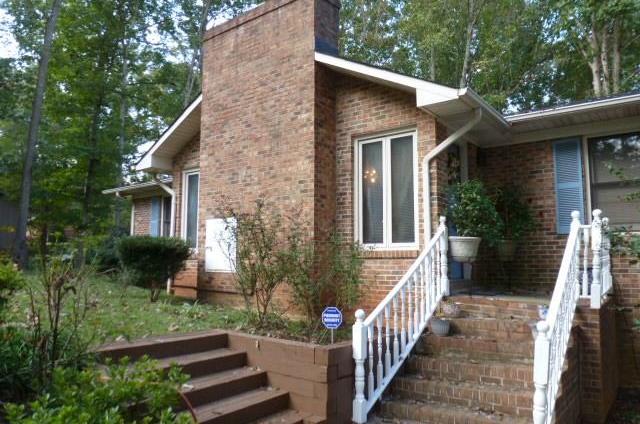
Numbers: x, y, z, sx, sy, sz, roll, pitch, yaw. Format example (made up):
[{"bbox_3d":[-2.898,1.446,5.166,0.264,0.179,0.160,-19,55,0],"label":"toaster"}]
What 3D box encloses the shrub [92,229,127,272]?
[{"bbox_3d":[-6.044,1.111,12.800,1.200,1.270,1.200,-4,-7,37],"label":"shrub"}]

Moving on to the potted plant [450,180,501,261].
[{"bbox_3d":[1.945,0.106,5.550,0.670,1.040,0.670,-4,-7,37],"label":"potted plant"}]

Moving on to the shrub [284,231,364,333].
[{"bbox_3d":[0.051,0.783,5.000,0.900,1.150,0.850,-4,-7,37],"label":"shrub"}]

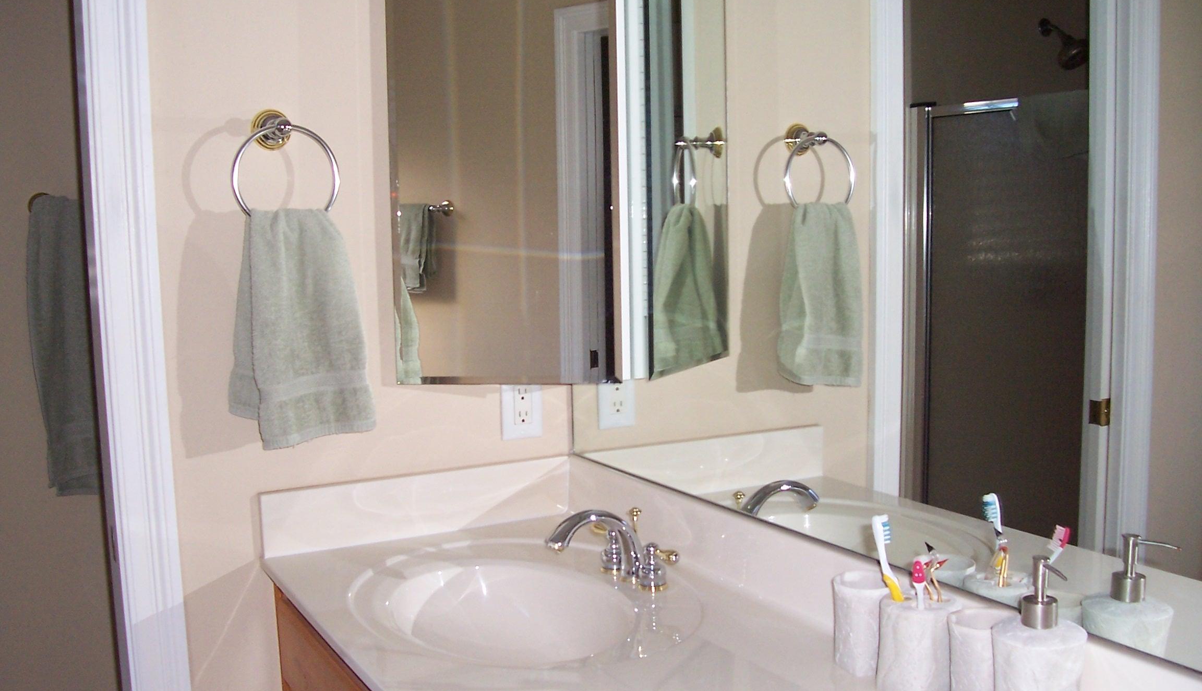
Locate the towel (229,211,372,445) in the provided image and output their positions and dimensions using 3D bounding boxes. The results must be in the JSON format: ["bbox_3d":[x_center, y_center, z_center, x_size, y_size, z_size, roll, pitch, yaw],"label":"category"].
[{"bbox_3d":[-0.458,-0.027,1.779,0.196,0.359,0.122,-5,8,-29],"label":"towel"}]

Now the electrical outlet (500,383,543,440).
[{"bbox_3d":[-0.134,0.105,2.058,0.077,0.122,0.008,-5,8,-29],"label":"electrical outlet"}]

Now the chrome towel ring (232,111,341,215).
[{"bbox_3d":[-0.480,-0.261,1.778,0.166,0.192,0.088,-5,8,-29],"label":"chrome towel ring"}]

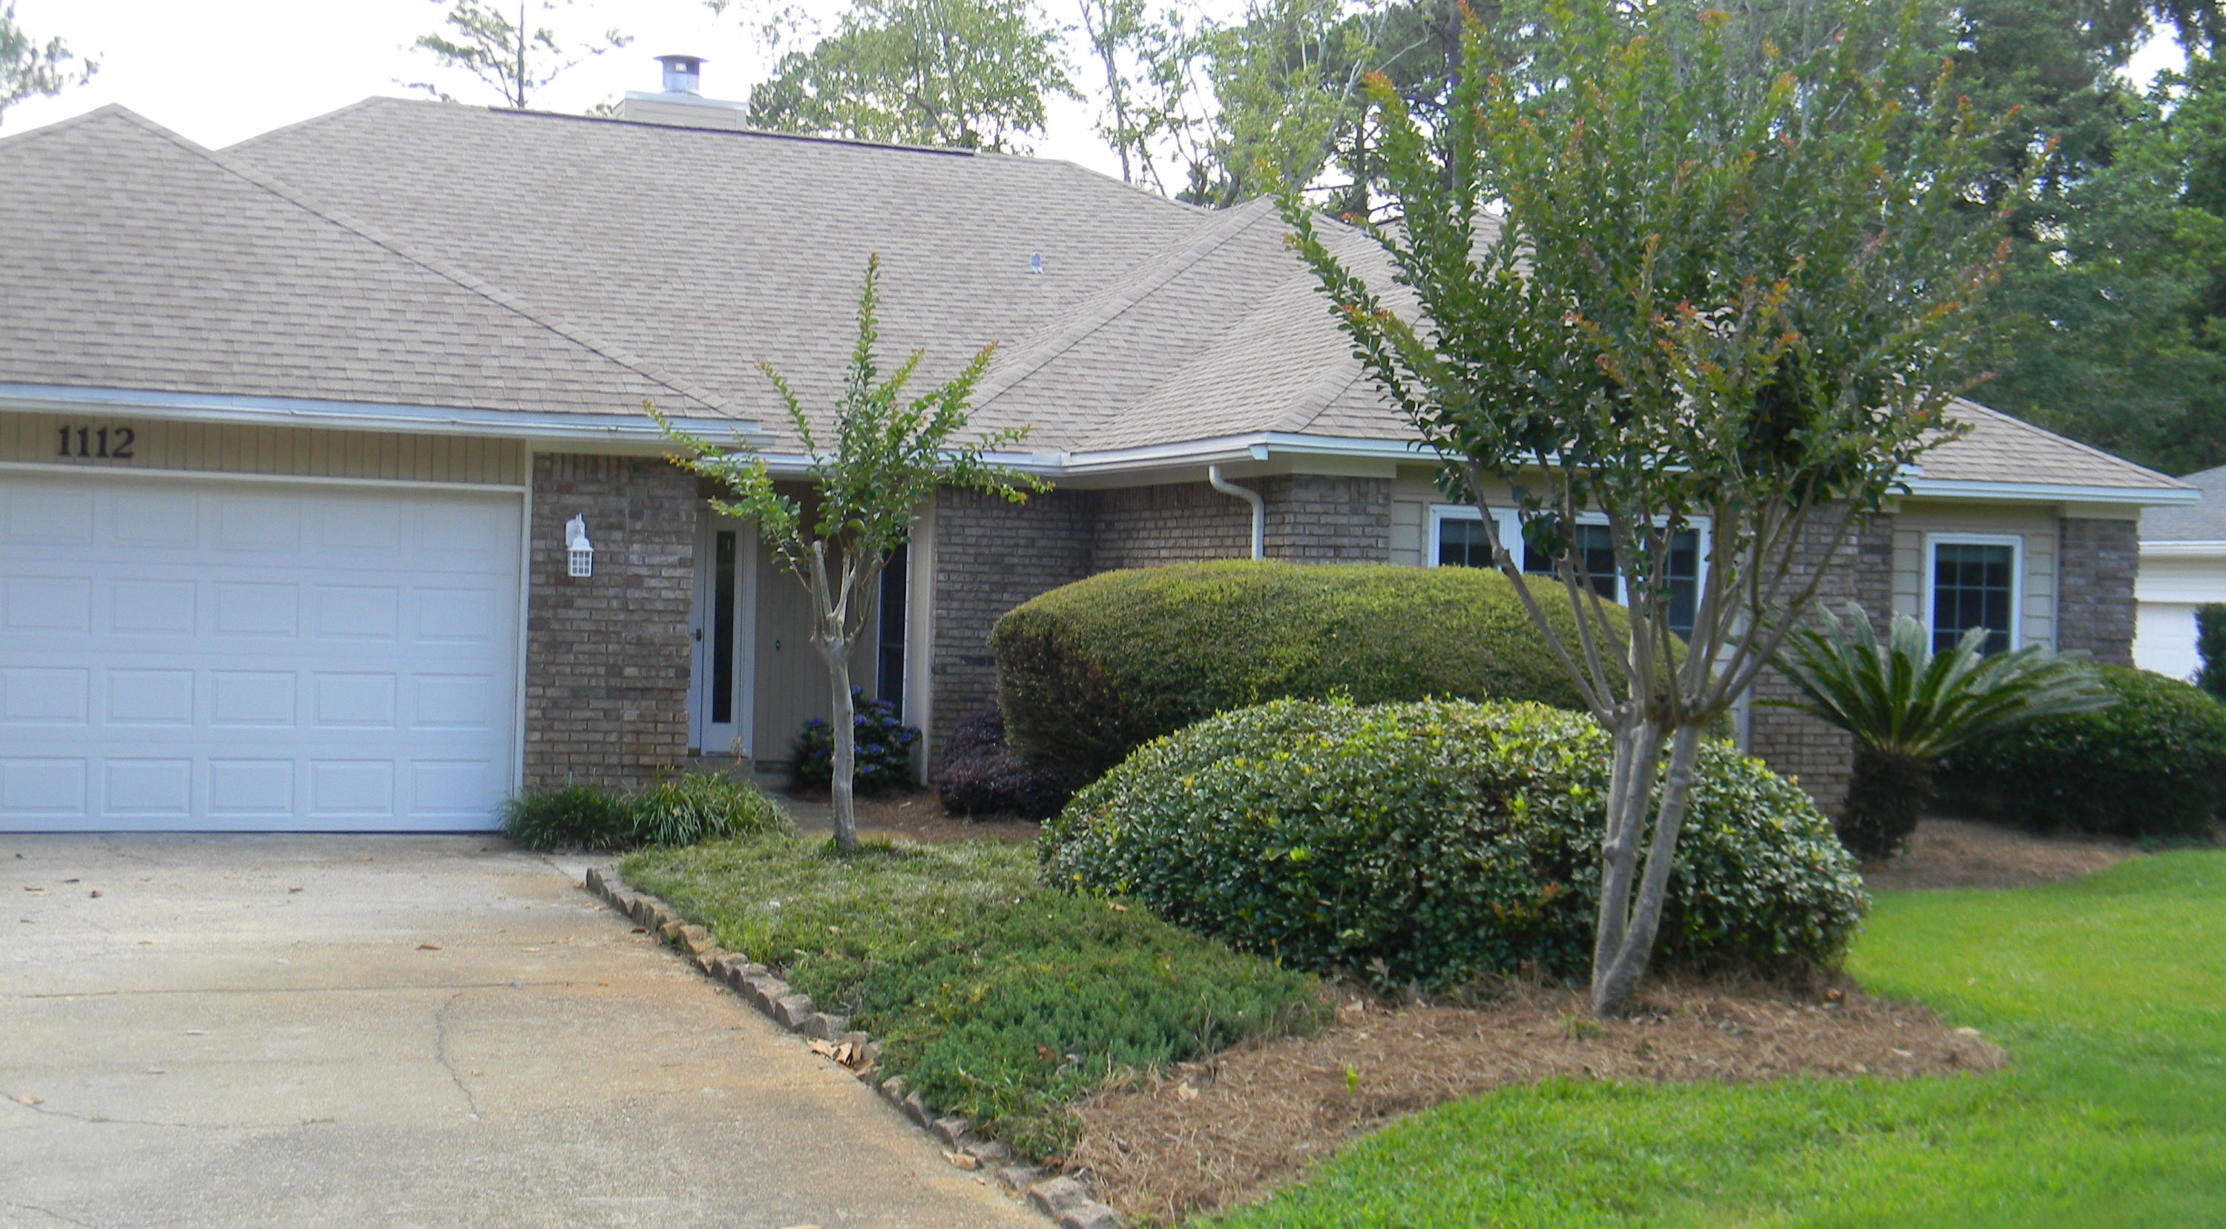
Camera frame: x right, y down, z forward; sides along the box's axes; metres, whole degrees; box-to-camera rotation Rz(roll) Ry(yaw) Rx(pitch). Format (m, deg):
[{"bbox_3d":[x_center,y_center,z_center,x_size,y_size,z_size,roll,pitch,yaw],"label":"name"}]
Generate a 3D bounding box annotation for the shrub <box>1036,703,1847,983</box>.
[{"bbox_3d":[1.530,0.985,12.200,3.750,1.140,2.700,2,0,8],"label":"shrub"}]

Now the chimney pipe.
[{"bbox_3d":[-4.245,-5.301,25.900,0.470,0.410,0.470,2,0,-21],"label":"chimney pipe"}]

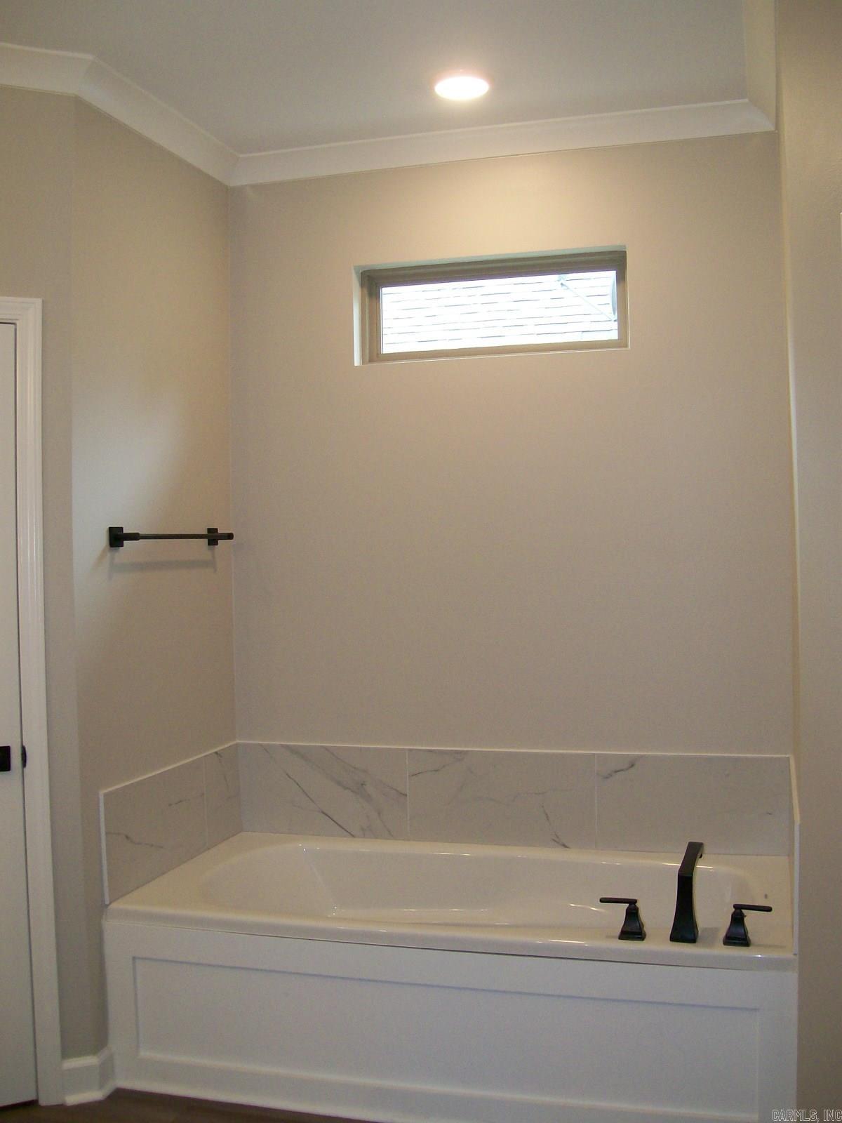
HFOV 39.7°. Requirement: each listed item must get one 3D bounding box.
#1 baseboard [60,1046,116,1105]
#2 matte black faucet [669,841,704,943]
[{"bbox_3d":[-0.888,1.372,3.123,0.133,0.126,0.074,-1,0,-18],"label":"baseboard"},{"bbox_3d":[0.660,0.812,2.883,0.065,0.187,0.232,-1,0,19],"label":"matte black faucet"}]

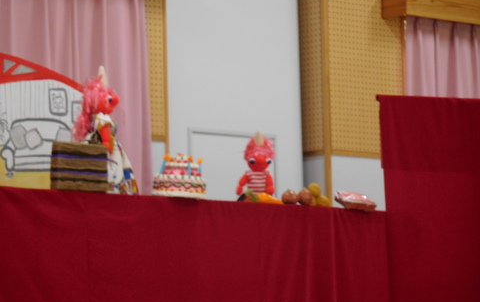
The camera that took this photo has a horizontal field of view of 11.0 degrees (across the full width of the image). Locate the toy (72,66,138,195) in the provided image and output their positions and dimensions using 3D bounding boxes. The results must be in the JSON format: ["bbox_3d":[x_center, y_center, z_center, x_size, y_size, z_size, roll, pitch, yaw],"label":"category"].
[{"bbox_3d":[-0.485,-0.072,9.000,0.235,0.480,0.200,-2,-6,11],"label":"toy"}]

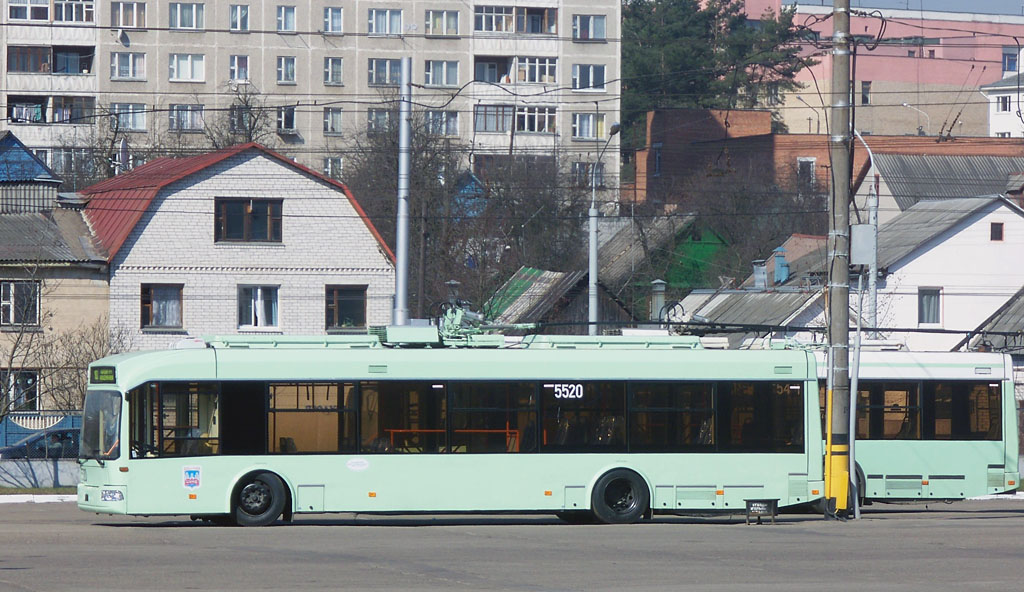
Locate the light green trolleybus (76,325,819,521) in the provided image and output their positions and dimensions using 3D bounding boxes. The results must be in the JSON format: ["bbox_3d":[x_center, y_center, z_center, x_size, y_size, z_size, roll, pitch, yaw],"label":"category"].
[{"bbox_3d":[-0.995,2.010,84.886,12.100,3.200,2.530,0,-1,-19],"label":"light green trolleybus"}]

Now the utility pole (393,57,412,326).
[{"bbox_3d":[-2.305,-0.508,112.000,0.300,9.020,0.300,1,0,0],"label":"utility pole"}]

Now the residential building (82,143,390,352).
[{"bbox_3d":[-9.622,0.166,168.514,9.200,9.610,10.300,0,-1,-18],"label":"residential building"}]

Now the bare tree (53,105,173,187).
[{"bbox_3d":[-14.630,-0.769,195.000,4.600,12.500,4.600,0,-1,0],"label":"bare tree"}]

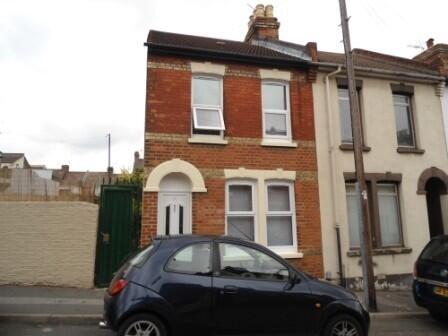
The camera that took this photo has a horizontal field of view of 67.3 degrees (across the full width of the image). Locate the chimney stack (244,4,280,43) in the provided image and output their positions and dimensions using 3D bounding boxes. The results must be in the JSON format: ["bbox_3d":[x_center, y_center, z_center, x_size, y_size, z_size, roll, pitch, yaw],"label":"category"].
[{"bbox_3d":[1.487,-5.395,13.380,0.930,1.820,1.680,2,-11,-12],"label":"chimney stack"}]

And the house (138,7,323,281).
[{"bbox_3d":[-0.590,-1.456,12.170,4.360,9.920,8.100,2,-11,-12],"label":"house"}]

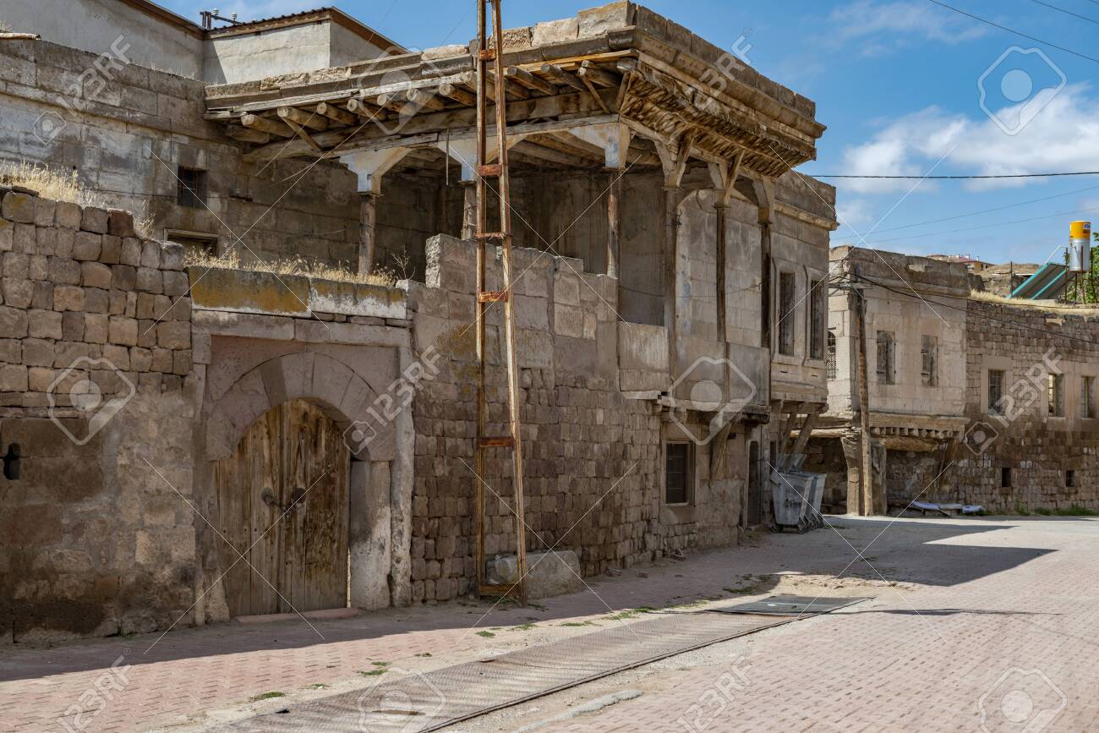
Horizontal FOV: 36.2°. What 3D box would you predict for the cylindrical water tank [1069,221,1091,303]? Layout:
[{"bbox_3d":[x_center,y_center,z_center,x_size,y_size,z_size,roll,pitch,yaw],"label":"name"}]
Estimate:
[{"bbox_3d":[15.169,-2.993,48.000,0.620,2.350,0.620,0,-3,0],"label":"cylindrical water tank"}]

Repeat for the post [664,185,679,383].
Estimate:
[{"bbox_3d":[1.679,-1.138,23.200,0.160,2.750,0.160,-2,-3,28],"label":"post"}]

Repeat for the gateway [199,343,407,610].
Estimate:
[{"bbox_3d":[-2.349,1.043,15.436,0.500,2.420,2.450,-3,-4,43],"label":"gateway"}]

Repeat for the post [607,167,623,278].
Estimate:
[{"bbox_3d":[0.838,-1.237,21.700,0.150,2.600,0.150,-2,-3,28],"label":"post"}]

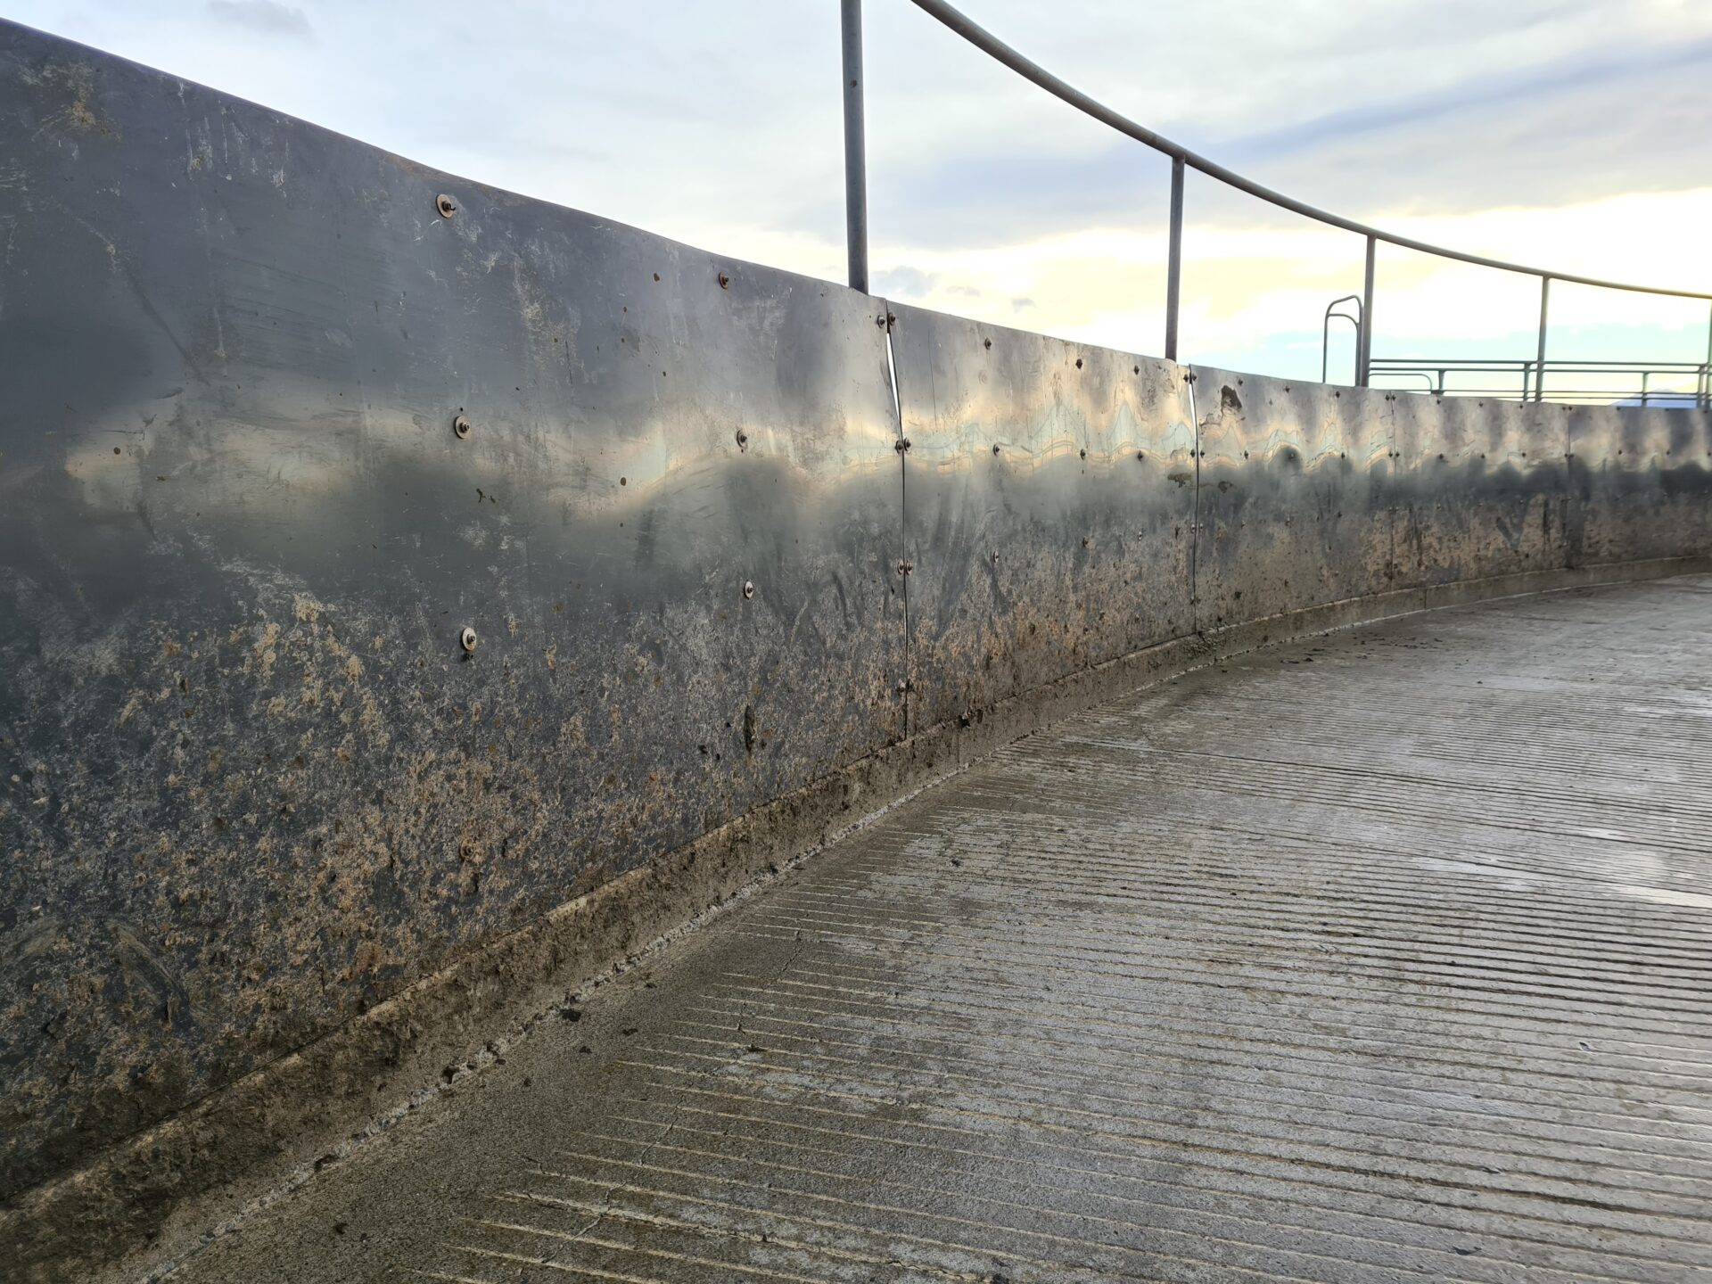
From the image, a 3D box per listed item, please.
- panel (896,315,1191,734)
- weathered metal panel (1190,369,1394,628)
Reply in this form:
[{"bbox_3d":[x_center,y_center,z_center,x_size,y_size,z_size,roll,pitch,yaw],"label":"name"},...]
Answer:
[{"bbox_3d":[0.756,-0.455,4.438,0.063,1.143,2.508,1,7,32],"label":"panel"},{"bbox_3d":[2.239,-0.724,6.432,0.063,1.143,2.508,2,7,41],"label":"weathered metal panel"}]

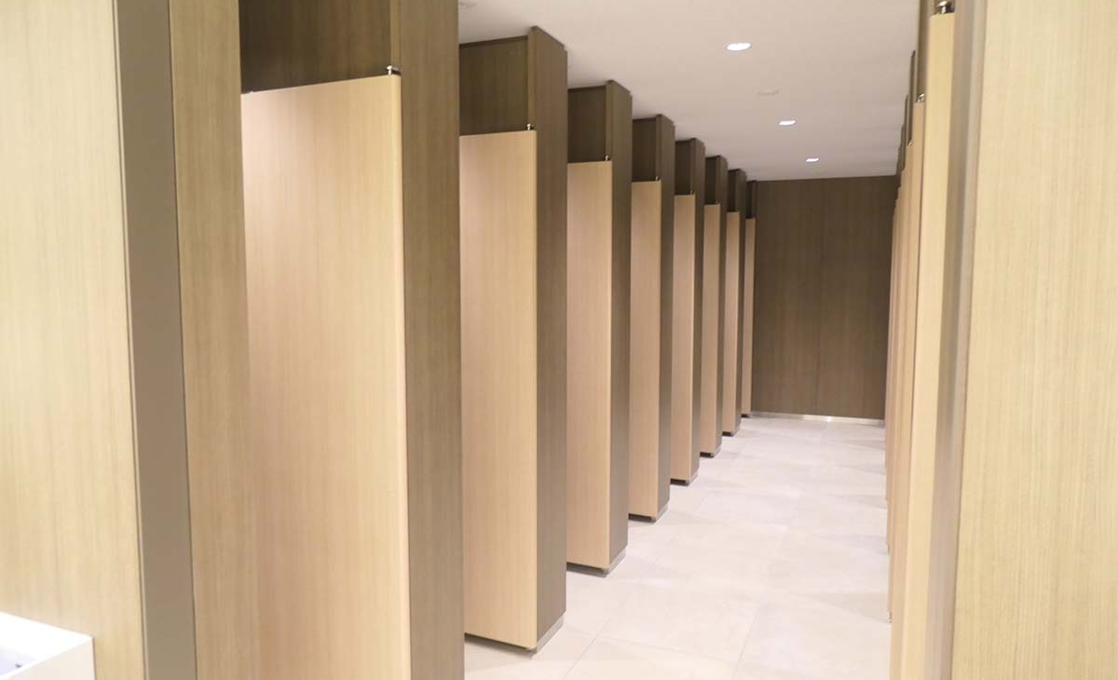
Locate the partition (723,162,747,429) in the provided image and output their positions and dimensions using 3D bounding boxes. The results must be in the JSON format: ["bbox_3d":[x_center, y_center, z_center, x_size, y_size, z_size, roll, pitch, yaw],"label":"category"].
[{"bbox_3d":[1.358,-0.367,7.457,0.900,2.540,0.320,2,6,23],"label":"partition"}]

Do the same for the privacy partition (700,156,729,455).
[{"bbox_3d":[0.999,-0.291,6.635,0.900,2.540,0.320,2,6,23],"label":"privacy partition"}]

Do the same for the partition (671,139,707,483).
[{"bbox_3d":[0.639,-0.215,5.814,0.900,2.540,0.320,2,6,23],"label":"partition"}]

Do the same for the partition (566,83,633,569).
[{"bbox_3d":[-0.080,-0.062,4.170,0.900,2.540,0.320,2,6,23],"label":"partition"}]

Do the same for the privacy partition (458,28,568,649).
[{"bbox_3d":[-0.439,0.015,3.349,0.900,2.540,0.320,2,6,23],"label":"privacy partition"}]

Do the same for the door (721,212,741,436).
[{"bbox_3d":[1.428,-0.163,7.264,0.600,2.120,0.045,2,6,23],"label":"door"}]

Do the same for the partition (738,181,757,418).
[{"bbox_3d":[1.691,-0.439,8.219,0.900,2.540,0.150,2,6,23],"label":"partition"}]

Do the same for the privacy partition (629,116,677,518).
[{"bbox_3d":[0.280,-0.138,4.992,0.900,2.540,0.320,2,6,23],"label":"privacy partition"}]

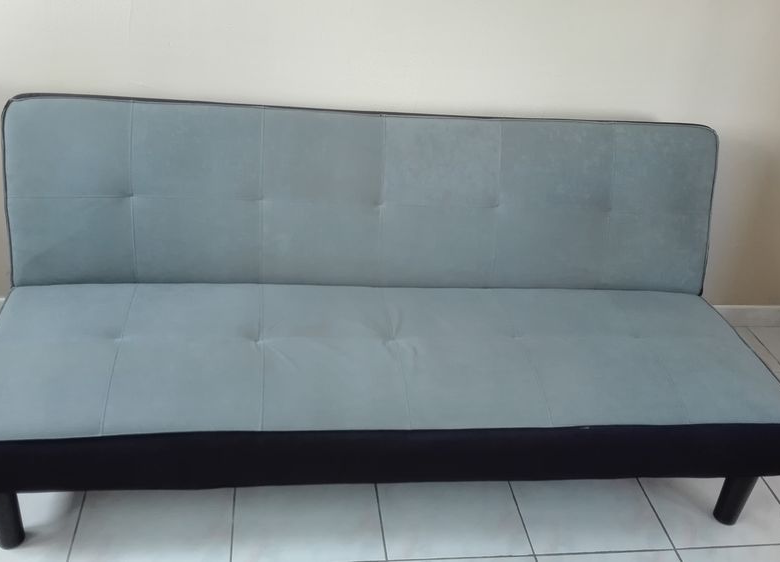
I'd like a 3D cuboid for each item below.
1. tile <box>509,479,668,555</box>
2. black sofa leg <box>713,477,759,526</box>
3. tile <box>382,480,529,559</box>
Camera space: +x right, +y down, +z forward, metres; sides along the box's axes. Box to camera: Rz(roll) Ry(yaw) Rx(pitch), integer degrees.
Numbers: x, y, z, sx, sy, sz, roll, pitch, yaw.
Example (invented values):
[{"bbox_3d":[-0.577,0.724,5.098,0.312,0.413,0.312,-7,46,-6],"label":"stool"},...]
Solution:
[{"bbox_3d":[0.473,0.535,1.757,0.335,0.010,0.312,1,33,-8],"label":"tile"},{"bbox_3d":[0.821,0.506,1.691,0.060,0.165,0.060,1,33,-8],"label":"black sofa leg"},{"bbox_3d":[0.141,0.531,1.712,0.335,0.010,0.312,1,33,-8],"label":"tile"}]

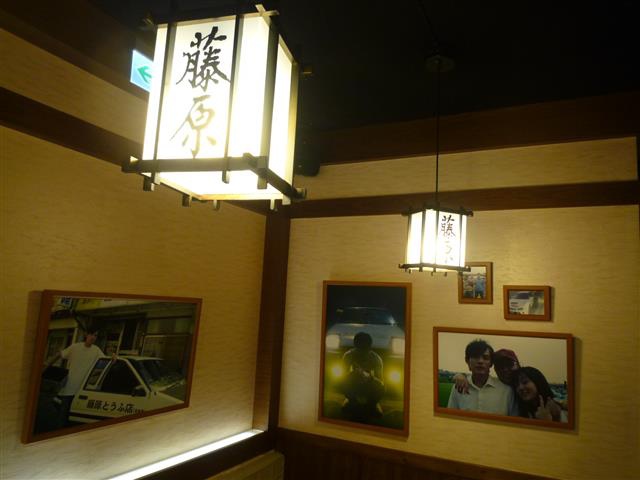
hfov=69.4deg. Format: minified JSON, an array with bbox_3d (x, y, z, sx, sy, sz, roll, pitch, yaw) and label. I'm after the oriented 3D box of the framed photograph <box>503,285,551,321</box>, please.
[{"bbox_3d":[1.009,0.309,2.255,0.206,0.164,0.025,-1,-9,26],"label":"framed photograph"}]

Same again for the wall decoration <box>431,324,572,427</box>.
[{"bbox_3d":[0.879,0.662,2.257,0.628,0.429,0.030,-1,-9,26],"label":"wall decoration"}]

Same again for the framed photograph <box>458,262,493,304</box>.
[{"bbox_3d":[0.800,0.222,2.371,0.164,0.211,0.025,-1,-9,26],"label":"framed photograph"}]

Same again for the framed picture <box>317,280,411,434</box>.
[{"bbox_3d":[0.250,0.631,2.568,0.522,0.791,0.030,-1,-9,26],"label":"framed picture"}]

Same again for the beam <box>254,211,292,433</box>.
[{"bbox_3d":[-0.288,0.480,2.808,0.107,1.258,0.110,-1,-9,26],"label":"beam"}]

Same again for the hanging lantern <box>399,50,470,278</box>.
[{"bbox_3d":[0.466,-0.301,1.842,0.200,0.862,0.200,6,-9,-21],"label":"hanging lantern"}]

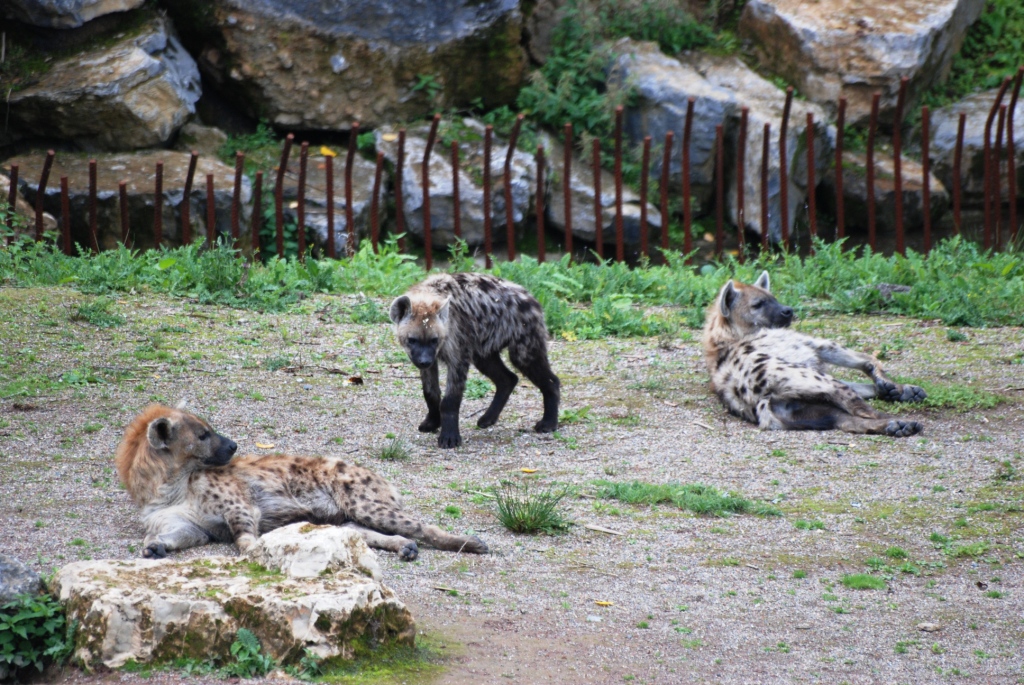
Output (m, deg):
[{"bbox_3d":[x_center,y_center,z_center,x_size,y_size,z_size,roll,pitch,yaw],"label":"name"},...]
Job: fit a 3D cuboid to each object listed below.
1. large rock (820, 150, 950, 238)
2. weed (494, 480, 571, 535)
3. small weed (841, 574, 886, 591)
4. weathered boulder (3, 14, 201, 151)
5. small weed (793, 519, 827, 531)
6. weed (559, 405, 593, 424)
[{"bbox_3d":[1.633,-0.647,50.400,0.560,0.340,0.450,0,8,0],"label":"large rock"},{"bbox_3d":[0.070,0.590,41.500,0.270,0.170,0.250,0,8,0],"label":"weed"},{"bbox_3d":[1.127,0.769,36.960,0.147,0.032,0.130,0,8,0],"label":"small weed"},{"bbox_3d":[-1.666,-1.055,46.800,0.804,0.457,0.680,0,8,0],"label":"weathered boulder"},{"bbox_3d":[1.074,0.658,41.500,0.115,0.036,0.090,0,8,0],"label":"small weed"},{"bbox_3d":[0.222,0.252,40.342,0.119,0.056,0.100,0,8,0],"label":"weed"}]

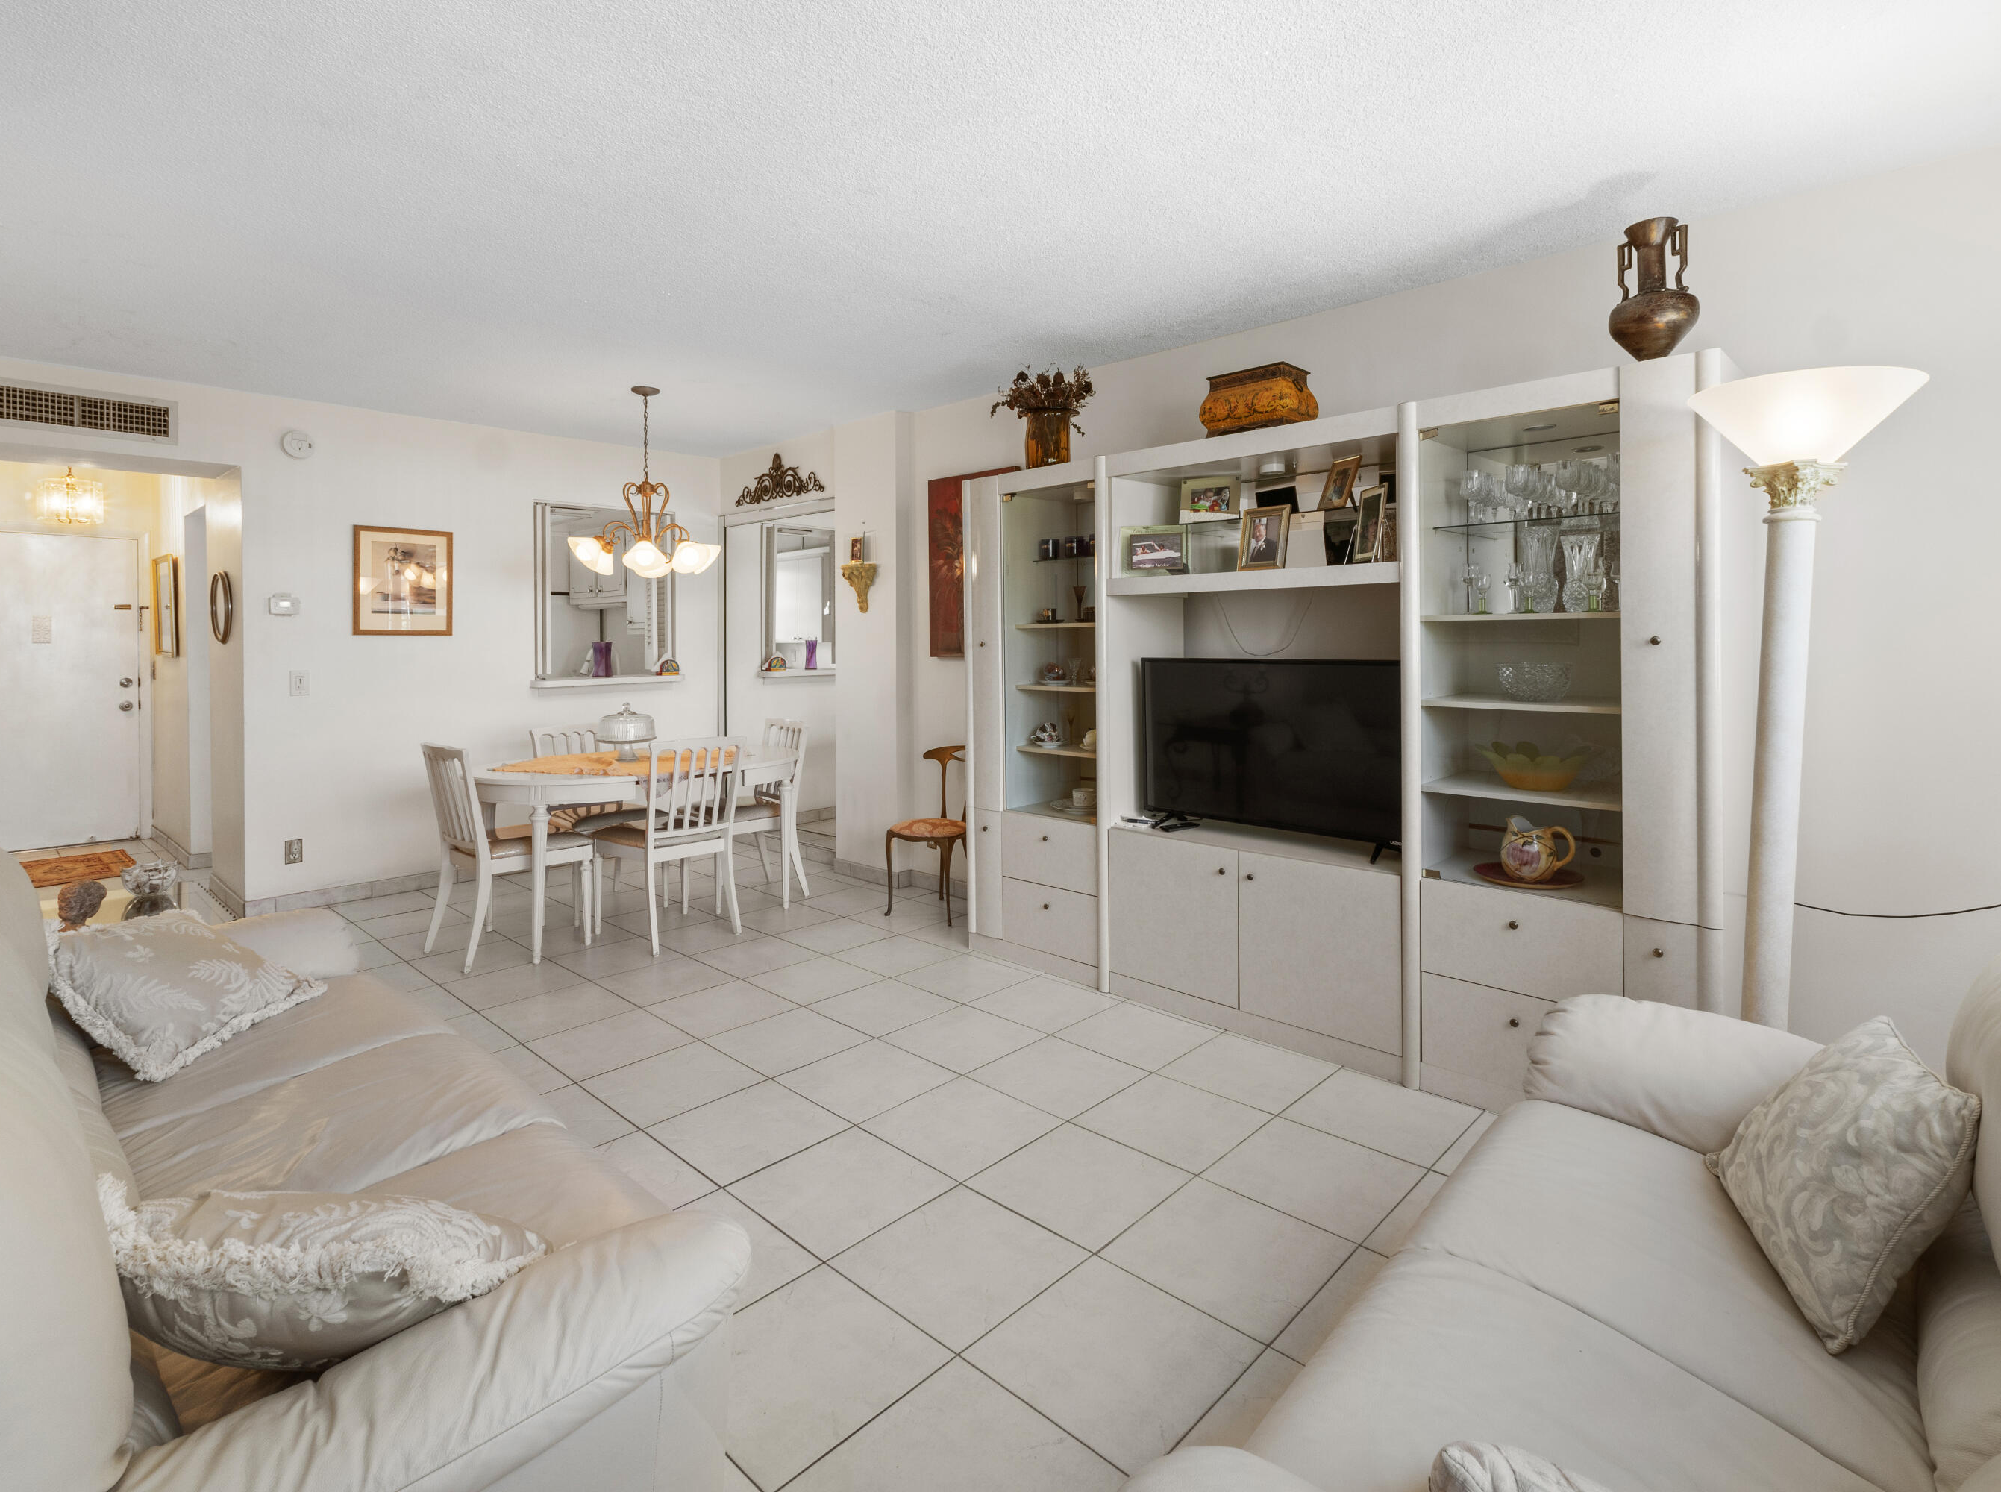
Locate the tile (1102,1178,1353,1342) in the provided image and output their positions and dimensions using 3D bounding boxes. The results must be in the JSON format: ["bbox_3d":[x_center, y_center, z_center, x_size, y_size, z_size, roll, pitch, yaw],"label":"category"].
[{"bbox_3d":[0.495,1.094,2.011,0.402,0.012,0.404,5,7,42],"label":"tile"}]

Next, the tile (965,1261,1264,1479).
[{"bbox_3d":[0.213,1.121,1.717,0.402,0.012,0.404,5,7,42],"label":"tile"}]

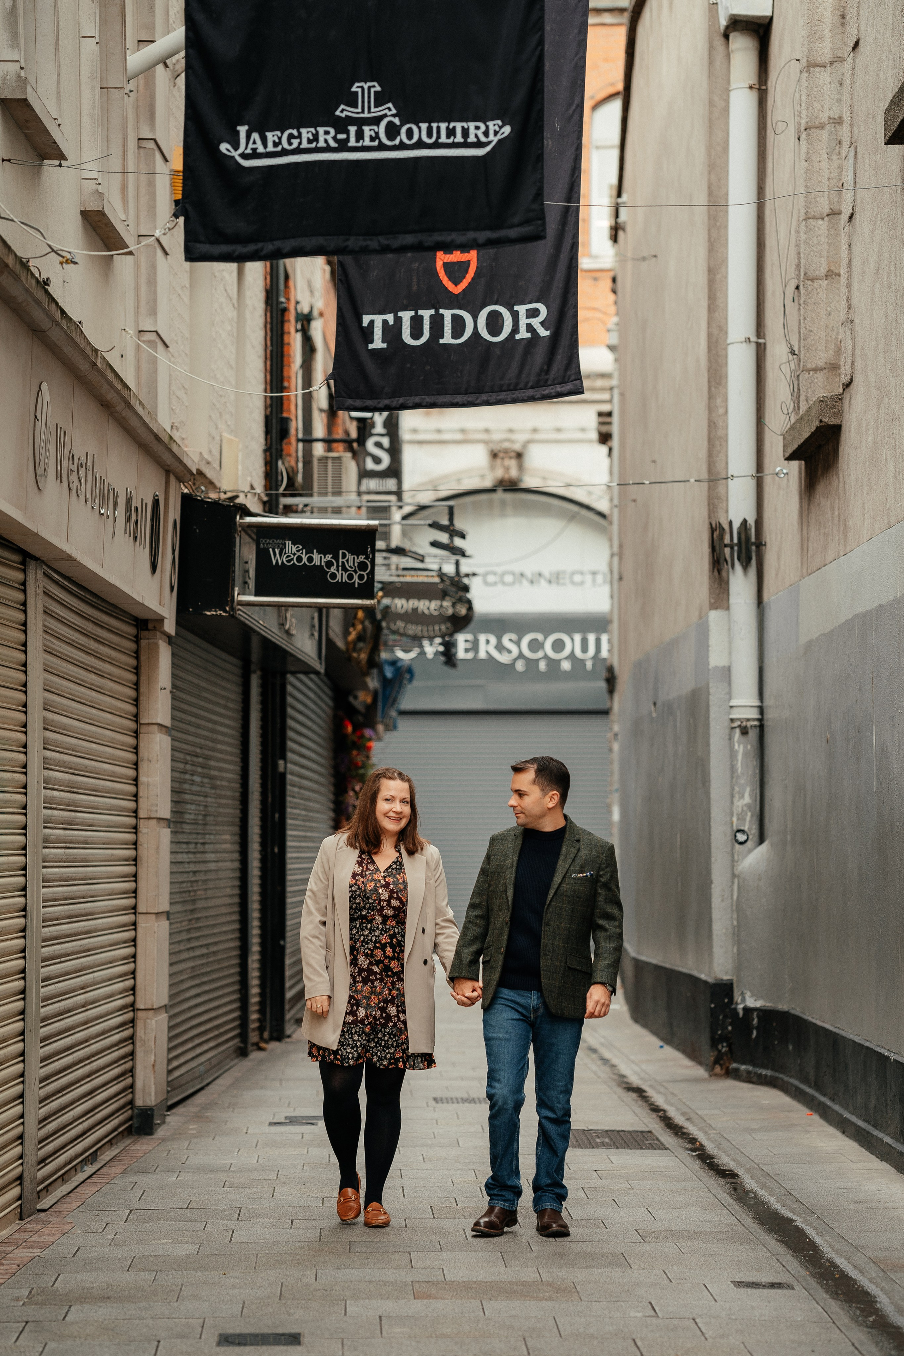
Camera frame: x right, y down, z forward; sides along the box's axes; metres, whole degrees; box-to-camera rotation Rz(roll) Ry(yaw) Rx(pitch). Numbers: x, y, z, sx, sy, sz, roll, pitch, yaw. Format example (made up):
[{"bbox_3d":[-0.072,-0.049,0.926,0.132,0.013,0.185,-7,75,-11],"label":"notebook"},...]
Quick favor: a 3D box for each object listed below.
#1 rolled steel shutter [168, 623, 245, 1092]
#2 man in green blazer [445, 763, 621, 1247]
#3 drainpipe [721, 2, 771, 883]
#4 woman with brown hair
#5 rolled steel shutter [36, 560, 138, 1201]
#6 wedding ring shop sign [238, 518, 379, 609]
[{"bbox_3d":[-1.435,1.074,18.544,0.080,2.540,3.850,0,-3,3],"label":"rolled steel shutter"},{"bbox_3d":[0.307,1.143,11.605,0.610,1.720,0.430,0,-3,7],"label":"man in green blazer"},{"bbox_3d":[1.712,-1.417,18.605,0.250,5.210,0.240,1,-3,-13],"label":"drainpipe"},{"bbox_3d":[-0.267,1.171,11.824,0.590,1.680,0.430,0,-3,-2],"label":"woman with brown hair"},{"bbox_3d":[-1.552,0.859,13.854,0.080,2.440,3.100,0,-3,1],"label":"rolled steel shutter"},{"bbox_3d":[-0.737,-0.585,16.406,0.720,0.470,0.100,0,-3,-3],"label":"wedding ring shop sign"}]

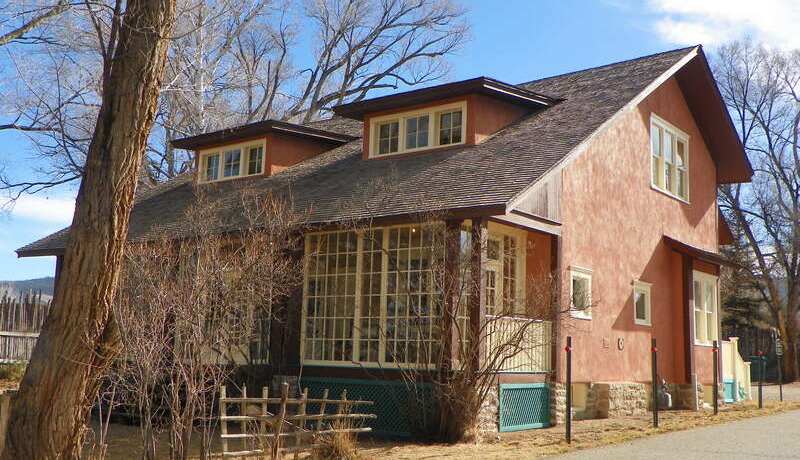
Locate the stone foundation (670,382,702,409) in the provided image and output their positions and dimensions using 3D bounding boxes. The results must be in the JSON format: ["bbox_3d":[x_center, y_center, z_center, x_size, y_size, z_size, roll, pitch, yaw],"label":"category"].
[{"bbox_3d":[6.647,3.871,20.965,0.510,0.610,0.460,-5,-11,38],"label":"stone foundation"}]

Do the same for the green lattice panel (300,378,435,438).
[{"bbox_3d":[-0.630,3.159,16.139,3.190,0.960,0.100,-5,-11,38],"label":"green lattice panel"}]

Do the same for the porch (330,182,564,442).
[{"bbox_3d":[0.650,1.713,17.044,3.950,4.050,2.850,-5,-11,38],"label":"porch"}]

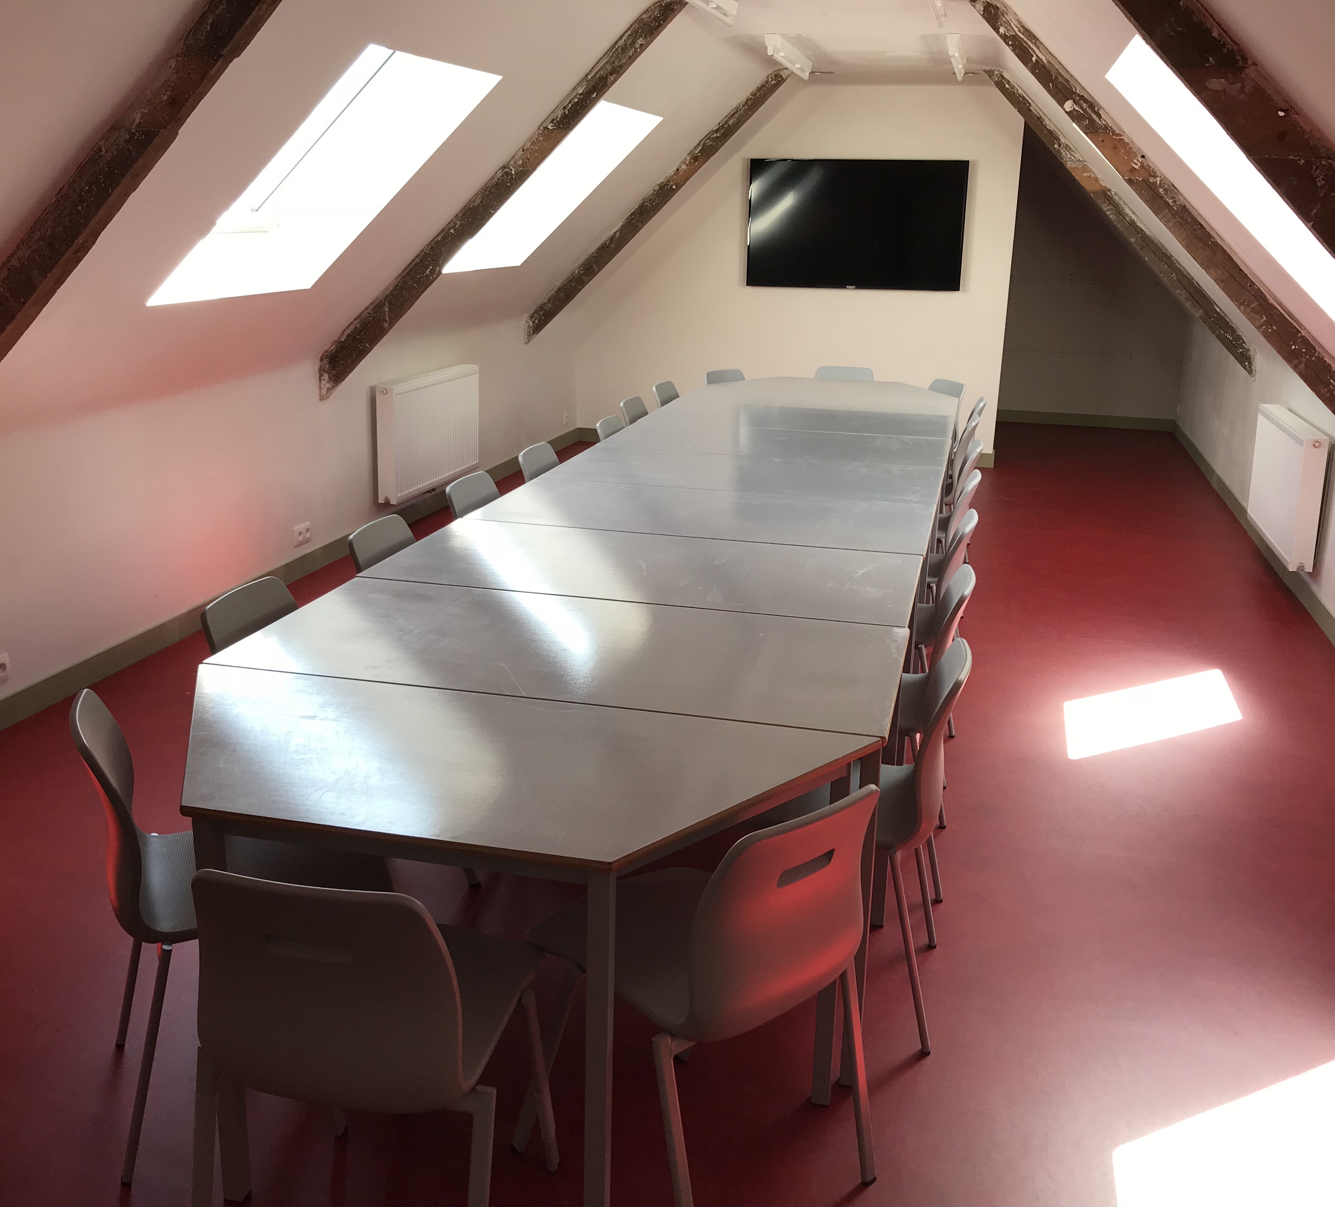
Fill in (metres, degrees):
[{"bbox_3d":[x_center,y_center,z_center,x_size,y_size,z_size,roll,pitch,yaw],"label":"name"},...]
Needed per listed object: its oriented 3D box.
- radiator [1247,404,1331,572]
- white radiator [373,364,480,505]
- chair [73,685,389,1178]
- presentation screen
[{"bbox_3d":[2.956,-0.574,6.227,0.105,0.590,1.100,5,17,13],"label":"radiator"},{"bbox_3d":[-1.285,-0.943,7.082,0.105,0.590,1.100,5,17,13],"label":"white radiator"},{"bbox_3d":[-0.809,0.561,2.474,0.515,0.805,0.460,-6,18,-23],"label":"chair"},{"bbox_3d":[1.281,-2.580,8.881,1.460,0.840,0.060,5,17,13],"label":"presentation screen"}]

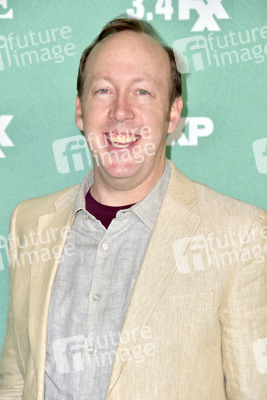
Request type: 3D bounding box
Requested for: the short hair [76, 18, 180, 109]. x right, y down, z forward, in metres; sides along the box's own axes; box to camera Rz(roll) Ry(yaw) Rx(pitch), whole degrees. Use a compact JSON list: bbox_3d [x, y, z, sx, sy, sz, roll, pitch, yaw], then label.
[{"bbox_3d":[-0.005,-0.208,2.580,0.170,0.170,0.190,2,-4,6],"label":"short hair"}]

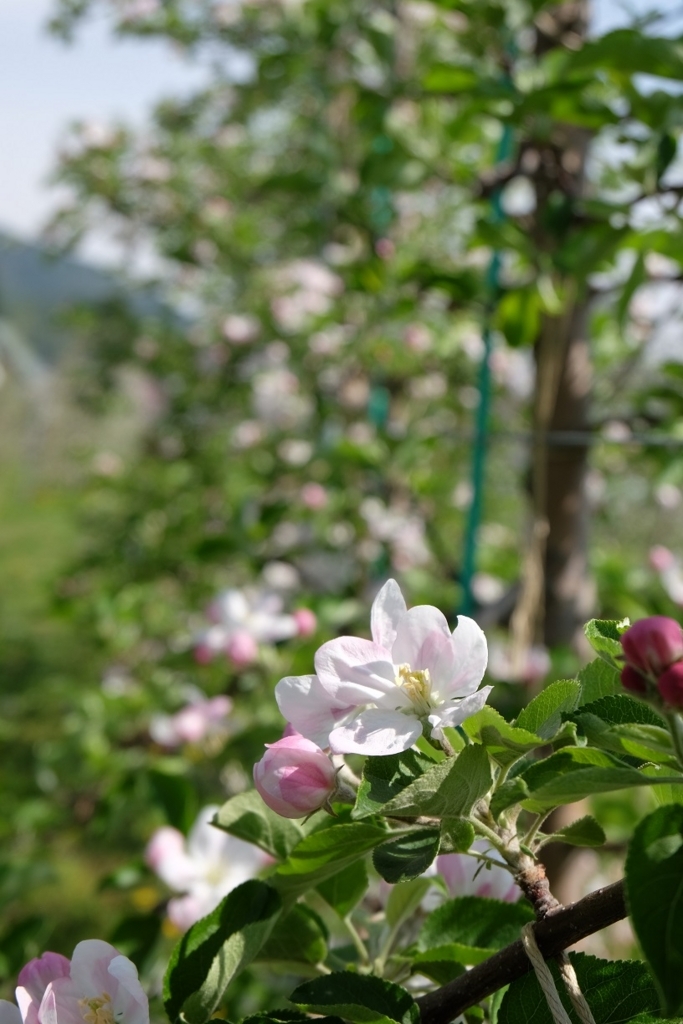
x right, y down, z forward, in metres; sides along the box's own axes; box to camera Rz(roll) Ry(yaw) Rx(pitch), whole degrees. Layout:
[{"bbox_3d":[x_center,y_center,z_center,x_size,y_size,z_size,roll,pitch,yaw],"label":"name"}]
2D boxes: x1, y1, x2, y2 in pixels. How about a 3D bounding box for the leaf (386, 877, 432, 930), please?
[{"bbox_3d":[0.019,0.112,0.415,0.011,0.018,0.008,34,-8,45],"label":"leaf"}]

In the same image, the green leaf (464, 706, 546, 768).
[{"bbox_3d":[0.042,0.058,0.372,0.018,0.012,0.018,-16,41,-36],"label":"green leaf"}]

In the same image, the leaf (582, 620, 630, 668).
[{"bbox_3d":[0.070,0.035,0.380,0.013,0.014,0.009,-29,-44,7],"label":"leaf"}]

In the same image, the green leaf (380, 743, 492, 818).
[{"bbox_3d":[0.024,0.069,0.370,0.030,0.020,0.012,-10,36,8],"label":"green leaf"}]

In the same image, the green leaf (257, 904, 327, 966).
[{"bbox_3d":[-0.015,0.118,0.405,0.022,0.010,0.018,10,50,9],"label":"green leaf"}]

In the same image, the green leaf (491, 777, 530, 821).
[{"bbox_3d":[0.047,0.080,0.405,0.011,0.011,0.010,0,4,0],"label":"green leaf"}]

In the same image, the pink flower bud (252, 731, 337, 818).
[{"bbox_3d":[-0.012,0.066,0.365,0.021,0.020,0.020,22,-17,-18],"label":"pink flower bud"}]

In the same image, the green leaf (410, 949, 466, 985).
[{"bbox_3d":[0.029,0.136,0.435,0.016,0.010,0.014,0,4,0],"label":"green leaf"}]

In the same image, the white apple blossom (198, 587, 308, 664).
[{"bbox_3d":[-0.040,0.051,0.650,0.051,0.033,0.038,0,4,0],"label":"white apple blossom"}]

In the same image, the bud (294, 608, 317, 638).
[{"bbox_3d":[-0.019,0.058,0.750,0.013,0.015,0.013,25,0,0],"label":"bud"}]

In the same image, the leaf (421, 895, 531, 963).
[{"bbox_3d":[0.041,0.128,0.445,0.036,0.019,0.024,0,4,0],"label":"leaf"}]

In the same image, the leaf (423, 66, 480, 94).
[{"bbox_3d":[0.106,-0.416,1.400,0.056,0.025,0.035,0,4,0],"label":"leaf"}]

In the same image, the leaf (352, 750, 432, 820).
[{"bbox_3d":[0.014,0.074,0.395,0.022,0.018,0.018,0,4,0],"label":"leaf"}]

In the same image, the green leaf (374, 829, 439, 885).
[{"bbox_3d":[0.016,0.087,0.368,0.014,0.018,0.007,37,-11,24],"label":"green leaf"}]

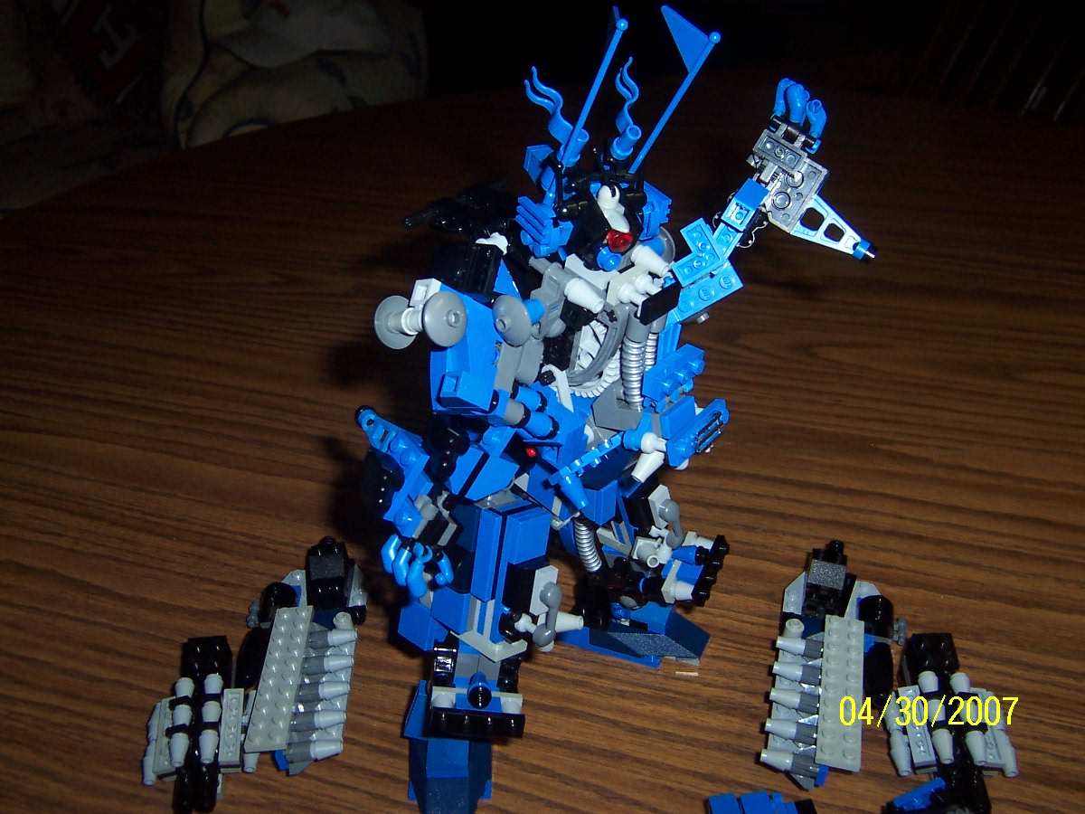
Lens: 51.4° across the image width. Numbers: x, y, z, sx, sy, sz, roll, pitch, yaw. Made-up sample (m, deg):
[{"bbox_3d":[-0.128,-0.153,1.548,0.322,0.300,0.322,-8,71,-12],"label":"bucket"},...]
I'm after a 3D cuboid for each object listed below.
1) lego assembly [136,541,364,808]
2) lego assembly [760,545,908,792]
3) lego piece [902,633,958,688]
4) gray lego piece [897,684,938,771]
[{"bbox_3d":[-0.123,0.109,0.504,0.081,0.027,0.144,-3,34,0],"label":"lego assembly"},{"bbox_3d":[0.128,0.105,0.484,0.054,0.025,0.137,8,34,12],"label":"lego assembly"},{"bbox_3d":[0.162,0.104,0.468,0.017,0.011,0.017,-2,48,5],"label":"lego piece"},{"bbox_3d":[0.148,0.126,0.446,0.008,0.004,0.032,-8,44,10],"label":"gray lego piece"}]

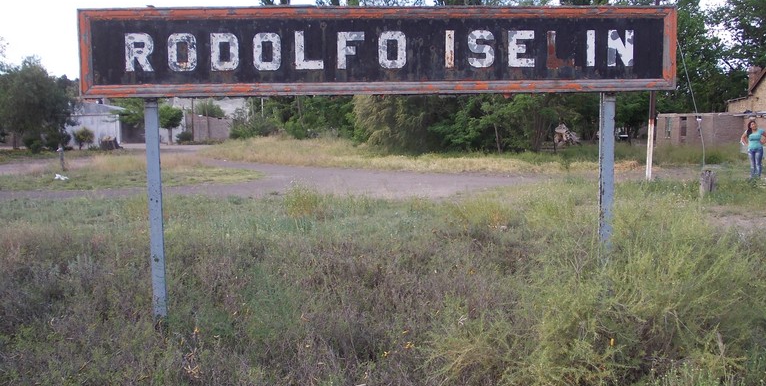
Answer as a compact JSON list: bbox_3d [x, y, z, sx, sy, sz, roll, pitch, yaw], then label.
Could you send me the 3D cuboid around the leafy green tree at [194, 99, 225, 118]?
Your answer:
[{"bbox_3d":[-16.512,-6.995,80.000,2.900,4.200,2.800,-1,5,0],"label":"leafy green tree"}]

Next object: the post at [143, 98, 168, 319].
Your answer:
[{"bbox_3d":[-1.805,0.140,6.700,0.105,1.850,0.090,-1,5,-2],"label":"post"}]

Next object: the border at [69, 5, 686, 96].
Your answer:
[{"bbox_3d":[-0.044,-1.135,6.720,4.740,0.700,0.110,-1,5,-2],"label":"border"}]

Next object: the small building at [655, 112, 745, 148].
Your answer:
[{"bbox_3d":[16.772,-3.131,44.448,2.900,2.200,4.000,4,6,42],"label":"small building"}]

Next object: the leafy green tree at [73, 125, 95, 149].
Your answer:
[{"bbox_3d":[-19.596,-3.566,55.000,1.450,1.550,1.400,-1,5,0],"label":"leafy green tree"}]

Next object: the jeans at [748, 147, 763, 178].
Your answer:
[{"bbox_3d":[10.502,-0.860,23.700,0.400,0.880,0.260,1,5,17],"label":"jeans"}]

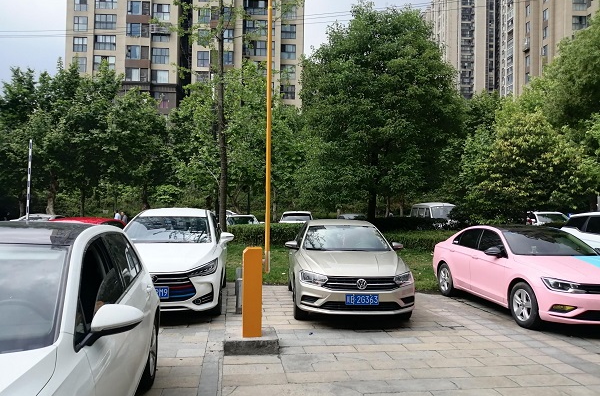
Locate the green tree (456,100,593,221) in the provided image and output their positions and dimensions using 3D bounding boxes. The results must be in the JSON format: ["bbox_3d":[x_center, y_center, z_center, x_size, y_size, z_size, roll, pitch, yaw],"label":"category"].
[{"bbox_3d":[10.396,-1.078,20.587,6.100,6.800,6.000,1,-1,0],"label":"green tree"}]

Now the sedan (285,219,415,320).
[{"bbox_3d":[0.699,1.135,8.204,1.860,1.470,4.550,1,-1,-3],"label":"sedan"}]

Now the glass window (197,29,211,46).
[{"bbox_3d":[-12.951,-21.652,60.800,1.700,2.100,0.200,1,-1,-3],"label":"glass window"}]

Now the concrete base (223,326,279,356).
[{"bbox_3d":[-0.578,1.699,5.350,0.620,0.160,0.550,1,-1,-8],"label":"concrete base"}]

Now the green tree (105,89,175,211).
[{"bbox_3d":[-8.874,-1.837,25.102,3.900,8.000,3.900,1,-1,0],"label":"green tree"}]

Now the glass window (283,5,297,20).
[{"bbox_3d":[-1.519,-26.835,65.200,2.050,2.050,0.200,1,-1,-3],"label":"glass window"}]

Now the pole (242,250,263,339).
[{"bbox_3d":[-0.560,1.104,5.373,0.215,1.030,0.280,1,-1,-8],"label":"pole"}]

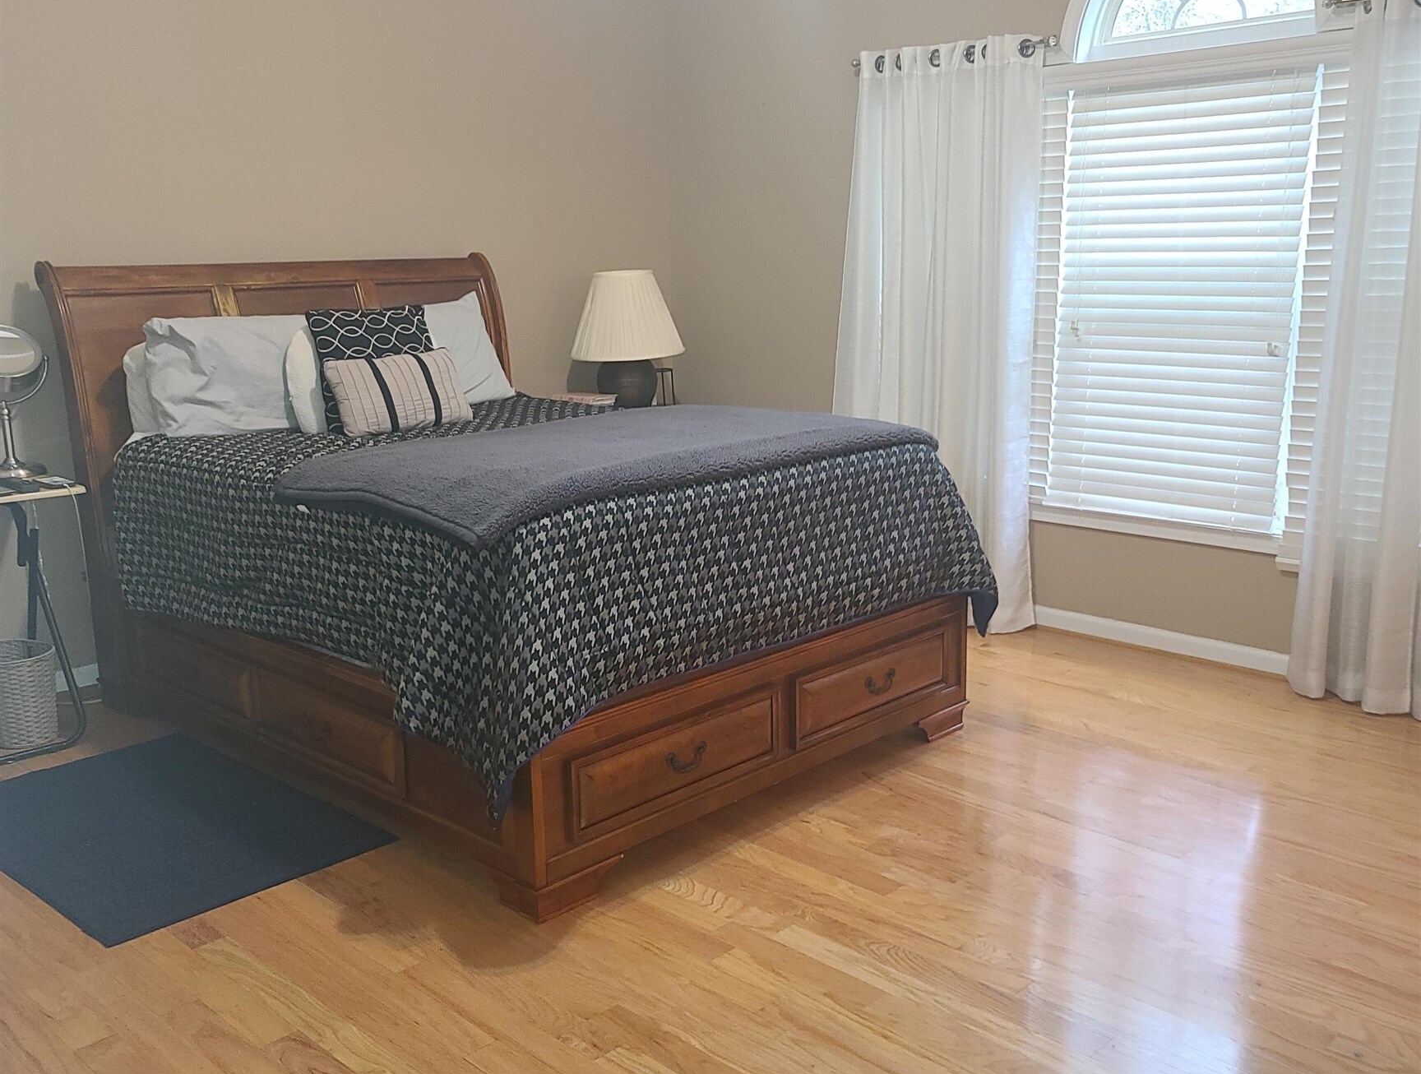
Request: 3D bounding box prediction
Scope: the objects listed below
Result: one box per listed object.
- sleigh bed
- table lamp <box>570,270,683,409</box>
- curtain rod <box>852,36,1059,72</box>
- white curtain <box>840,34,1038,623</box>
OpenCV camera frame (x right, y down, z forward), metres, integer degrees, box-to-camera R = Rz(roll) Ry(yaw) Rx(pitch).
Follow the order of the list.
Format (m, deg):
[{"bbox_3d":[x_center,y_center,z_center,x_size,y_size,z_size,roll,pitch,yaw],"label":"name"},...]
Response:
[{"bbox_3d":[-0.646,-0.145,4.237,2.384,1.415,1.728,11,18,44],"label":"sleigh bed"},{"bbox_3d":[-0.357,-0.820,5.744,0.469,0.589,0.469,-1,13,0],"label":"table lamp"},{"bbox_3d":[0.861,-1.747,4.947,0.894,0.051,0.074,11,18,44],"label":"curtain rod"},{"bbox_3d":[0.819,-0.750,5.203,0.931,2.123,0.149,11,18,44],"label":"white curtain"}]

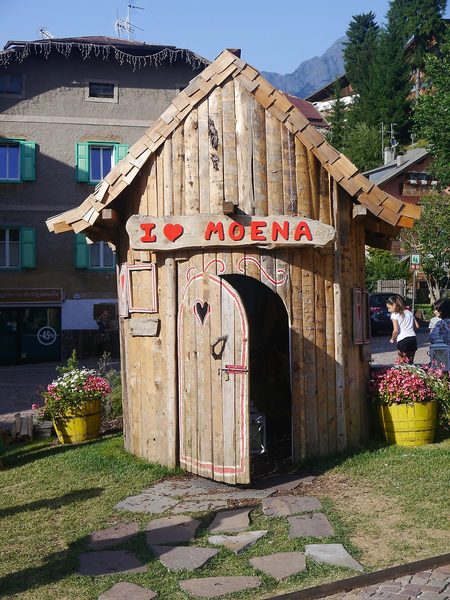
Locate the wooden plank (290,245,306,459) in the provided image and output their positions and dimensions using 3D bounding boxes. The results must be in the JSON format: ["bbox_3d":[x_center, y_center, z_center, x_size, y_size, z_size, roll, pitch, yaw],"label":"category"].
[{"bbox_3d":[0.629,0.491,7.463,0.115,1.825,0.050,0,0,-20],"label":"wooden plank"}]

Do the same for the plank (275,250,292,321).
[{"bbox_3d":[0.509,-0.132,7.600,0.135,0.658,0.050,-1,0,-15],"label":"plank"}]

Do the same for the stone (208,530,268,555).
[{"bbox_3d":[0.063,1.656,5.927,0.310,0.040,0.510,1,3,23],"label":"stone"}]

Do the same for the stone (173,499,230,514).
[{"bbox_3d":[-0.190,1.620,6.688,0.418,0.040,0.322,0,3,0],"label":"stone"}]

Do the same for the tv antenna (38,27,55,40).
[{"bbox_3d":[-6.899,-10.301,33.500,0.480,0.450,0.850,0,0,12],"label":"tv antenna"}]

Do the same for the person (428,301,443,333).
[{"bbox_3d":[2.722,0.704,11.000,0.420,1.400,0.280,0,0,-25],"label":"person"}]

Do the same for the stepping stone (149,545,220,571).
[{"bbox_3d":[-0.282,1.529,5.089,0.423,0.040,0.393,0,0,11],"label":"stepping stone"}]

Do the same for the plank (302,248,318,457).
[{"bbox_3d":[0.774,0.468,7.800,0.120,1.899,0.050,-1,0,-27],"label":"plank"}]

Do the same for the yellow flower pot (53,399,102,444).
[{"bbox_3d":[-1.543,1.270,9.100,0.540,0.440,0.540,-1,0,0],"label":"yellow flower pot"}]

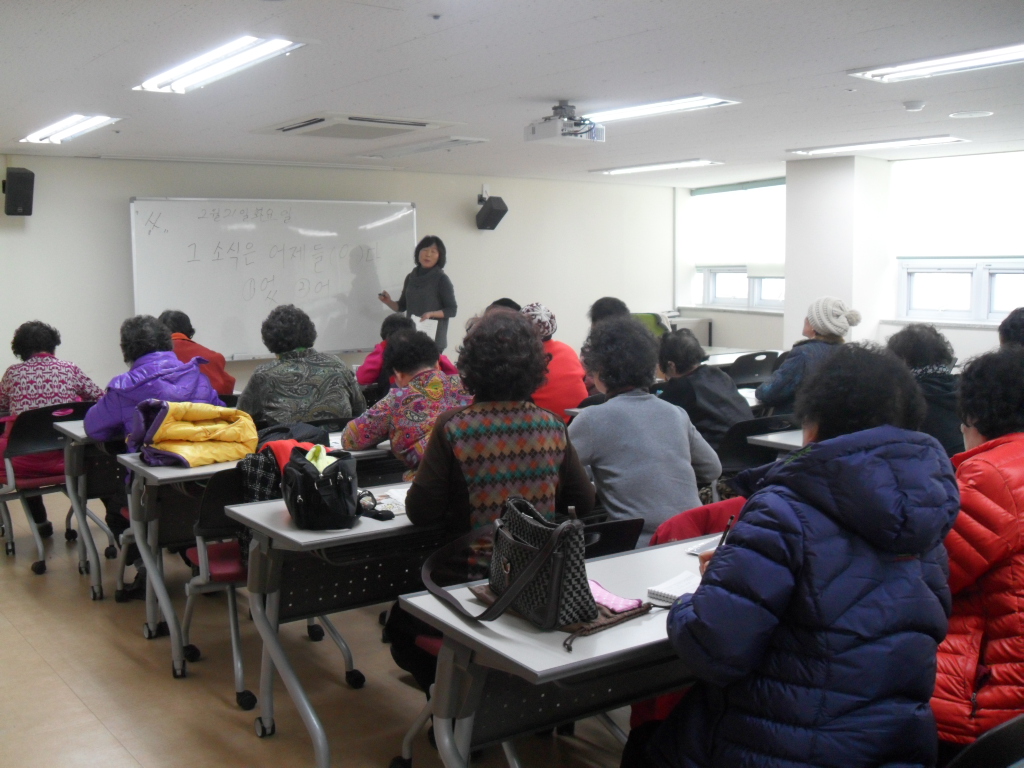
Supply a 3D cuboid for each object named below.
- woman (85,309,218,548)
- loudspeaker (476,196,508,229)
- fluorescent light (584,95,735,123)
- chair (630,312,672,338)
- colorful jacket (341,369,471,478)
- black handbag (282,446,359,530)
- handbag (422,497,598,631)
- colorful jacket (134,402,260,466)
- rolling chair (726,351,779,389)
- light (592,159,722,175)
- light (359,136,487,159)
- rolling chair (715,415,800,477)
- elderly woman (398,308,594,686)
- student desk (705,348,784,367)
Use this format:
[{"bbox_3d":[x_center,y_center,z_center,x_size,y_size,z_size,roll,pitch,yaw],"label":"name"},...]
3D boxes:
[{"bbox_3d":[-1.531,0.321,4.479,0.580,1.260,0.770,-5,8,-36],"label":"woman"},{"bbox_3d":[-0.183,-1.506,9.134,0.175,0.155,0.290,-5,-32,-33],"label":"loudspeaker"},{"bbox_3d":[0.662,-1.480,5.598,0.320,0.060,1.250,-6,8,-38],"label":"fluorescent light"},{"bbox_3d":[1.118,-0.133,8.955,0.600,0.970,0.600,-6,8,-38],"label":"chair"},{"bbox_3d":[-0.300,0.221,3.815,0.520,0.580,0.480,-6,9,-41],"label":"colorful jacket"},{"bbox_3d":[-0.552,0.286,2.987,0.215,0.210,0.210,-1,7,-6],"label":"black handbag"},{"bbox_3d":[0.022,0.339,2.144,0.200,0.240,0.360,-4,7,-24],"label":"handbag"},{"bbox_3d":[-1.169,0.162,3.872,0.280,0.220,0.340,6,9,40],"label":"colorful jacket"},{"bbox_3d":[1.547,0.181,7.386,0.500,0.820,0.560,-5,8,-36],"label":"rolling chair"},{"bbox_3d":[1.187,-1.839,8.698,0.320,0.060,1.250,-6,8,-38],"label":"light"},{"bbox_3d":[-0.631,-1.562,6.920,0.260,0.050,1.280,-5,8,-36],"label":"light"},{"bbox_3d":[0.907,0.511,4.641,0.500,0.820,0.560,-5,8,-36],"label":"rolling chair"},{"bbox_3d":[-0.028,0.442,2.805,0.540,1.270,0.680,-5,8,-35],"label":"elderly woman"},{"bbox_3d":[1.569,0.166,7.755,1.500,0.709,0.510,-5,8,-35],"label":"student desk"}]

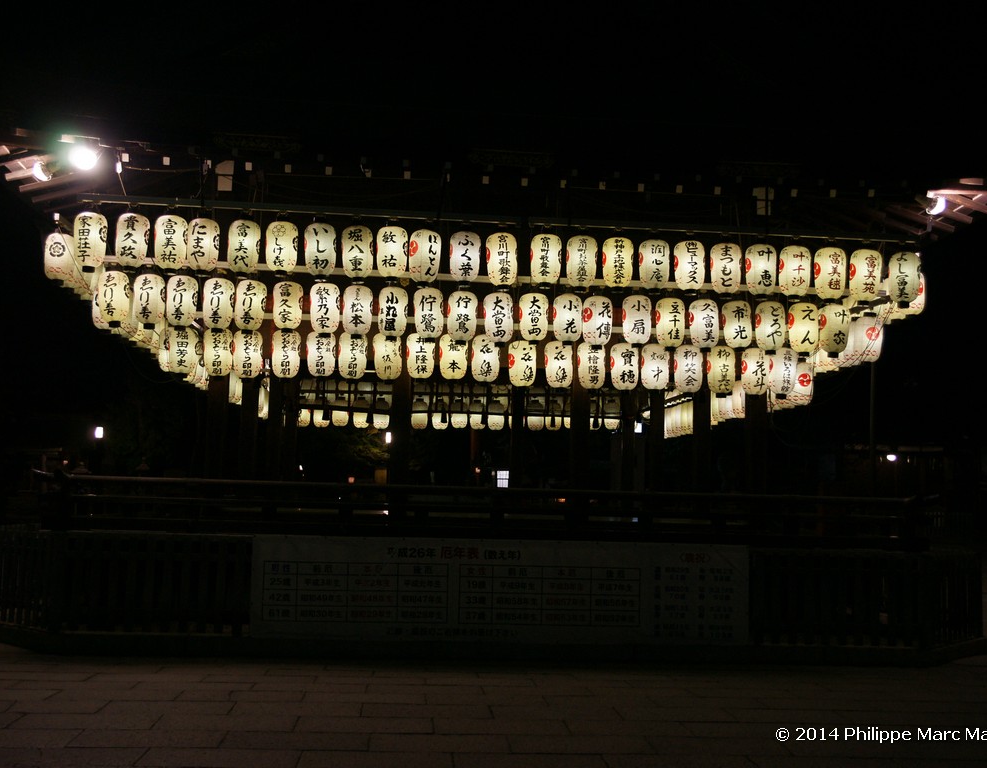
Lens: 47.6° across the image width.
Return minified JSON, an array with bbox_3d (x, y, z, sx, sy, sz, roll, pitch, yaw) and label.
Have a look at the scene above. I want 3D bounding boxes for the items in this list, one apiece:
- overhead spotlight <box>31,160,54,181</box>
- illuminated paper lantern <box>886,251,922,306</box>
[{"bbox_3d":[-4.080,-1.927,10.148,0.190,0.200,0.200,-32,-13,12],"label":"overhead spotlight"},{"bbox_3d":[4.412,-1.132,12.007,0.330,0.560,0.330,2,-6,-4],"label":"illuminated paper lantern"}]

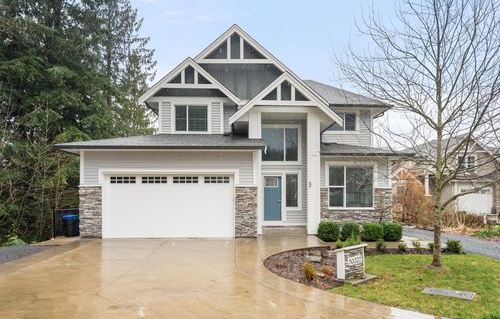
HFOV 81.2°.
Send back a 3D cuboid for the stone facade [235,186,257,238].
[{"bbox_3d":[-0.137,2.021,11.120,0.830,1.920,0.250,0,-2,-1],"label":"stone facade"}]

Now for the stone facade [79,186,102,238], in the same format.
[{"bbox_3d":[-6.076,2.017,11.200,0.850,1.930,0.420,0,-2,0],"label":"stone facade"}]

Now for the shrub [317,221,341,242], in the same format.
[{"bbox_3d":[2.906,2.646,10.700,0.760,0.720,0.750,0,-2,0],"label":"shrub"}]

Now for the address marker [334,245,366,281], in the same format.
[{"bbox_3d":[2.015,2.043,5.800,0.740,0.620,0.270,2,-3,-38],"label":"address marker"}]

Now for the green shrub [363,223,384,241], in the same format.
[{"bbox_3d":[4.659,2.735,11.000,0.770,0.750,0.750,0,-2,-1],"label":"green shrub"}]

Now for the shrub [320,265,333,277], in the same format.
[{"bbox_3d":[1.531,2.243,5.850,0.250,0.250,0.250,0,-2,-1],"label":"shrub"}]

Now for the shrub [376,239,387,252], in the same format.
[{"bbox_3d":[3.878,2.542,8.600,0.320,0.370,0.320,0,-2,0],"label":"shrub"}]

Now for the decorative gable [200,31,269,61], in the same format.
[{"bbox_3d":[-0.724,-5.093,13.200,3.200,1.400,0.300,0,-2,0],"label":"decorative gable"}]

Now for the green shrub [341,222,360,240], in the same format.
[{"bbox_3d":[3.866,2.738,11.150,0.730,0.720,0.720,0,-2,-1],"label":"green shrub"}]

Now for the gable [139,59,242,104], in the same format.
[{"bbox_3d":[-2.715,-3.540,13.150,4.550,2.100,0.650,0,-2,-1],"label":"gable"}]

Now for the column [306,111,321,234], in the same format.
[{"bbox_3d":[2.705,0.588,12.250,0.490,5.080,0.470,0,-2,-1],"label":"column"}]

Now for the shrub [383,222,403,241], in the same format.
[{"bbox_3d":[5.222,2.642,10.700,0.700,0.700,0.700,0,-2,0],"label":"shrub"}]

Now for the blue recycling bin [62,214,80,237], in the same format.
[{"bbox_3d":[-7.435,2.786,12.200,0.700,0.950,0.700,0,-2,-1],"label":"blue recycling bin"}]

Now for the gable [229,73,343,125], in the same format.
[{"bbox_3d":[1.420,-2.366,11.500,4.450,2.000,0.500,0,-2,0],"label":"gable"}]

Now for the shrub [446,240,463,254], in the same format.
[{"bbox_3d":[5.897,2.521,8.400,0.450,0.400,0.450,0,-2,-1],"label":"shrub"}]

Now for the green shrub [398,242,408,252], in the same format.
[{"bbox_3d":[4.571,2.605,8.700,0.270,0.280,0.270,0,-2,-1],"label":"green shrub"}]

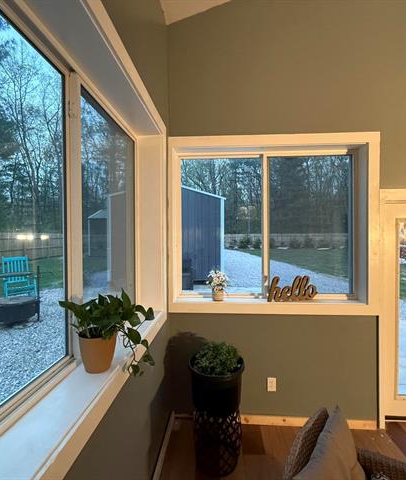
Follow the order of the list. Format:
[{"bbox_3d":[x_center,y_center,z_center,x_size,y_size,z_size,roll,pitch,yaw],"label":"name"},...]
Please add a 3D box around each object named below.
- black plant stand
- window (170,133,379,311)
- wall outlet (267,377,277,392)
[{"bbox_3d":[0.109,1.335,2.023,0.410,0.740,0.410,0,1,4],"label":"black plant stand"},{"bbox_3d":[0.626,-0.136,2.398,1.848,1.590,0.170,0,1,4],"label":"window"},{"bbox_3d":[0.630,1.322,2.356,0.077,0.121,0.012,0,1,4],"label":"wall outlet"}]

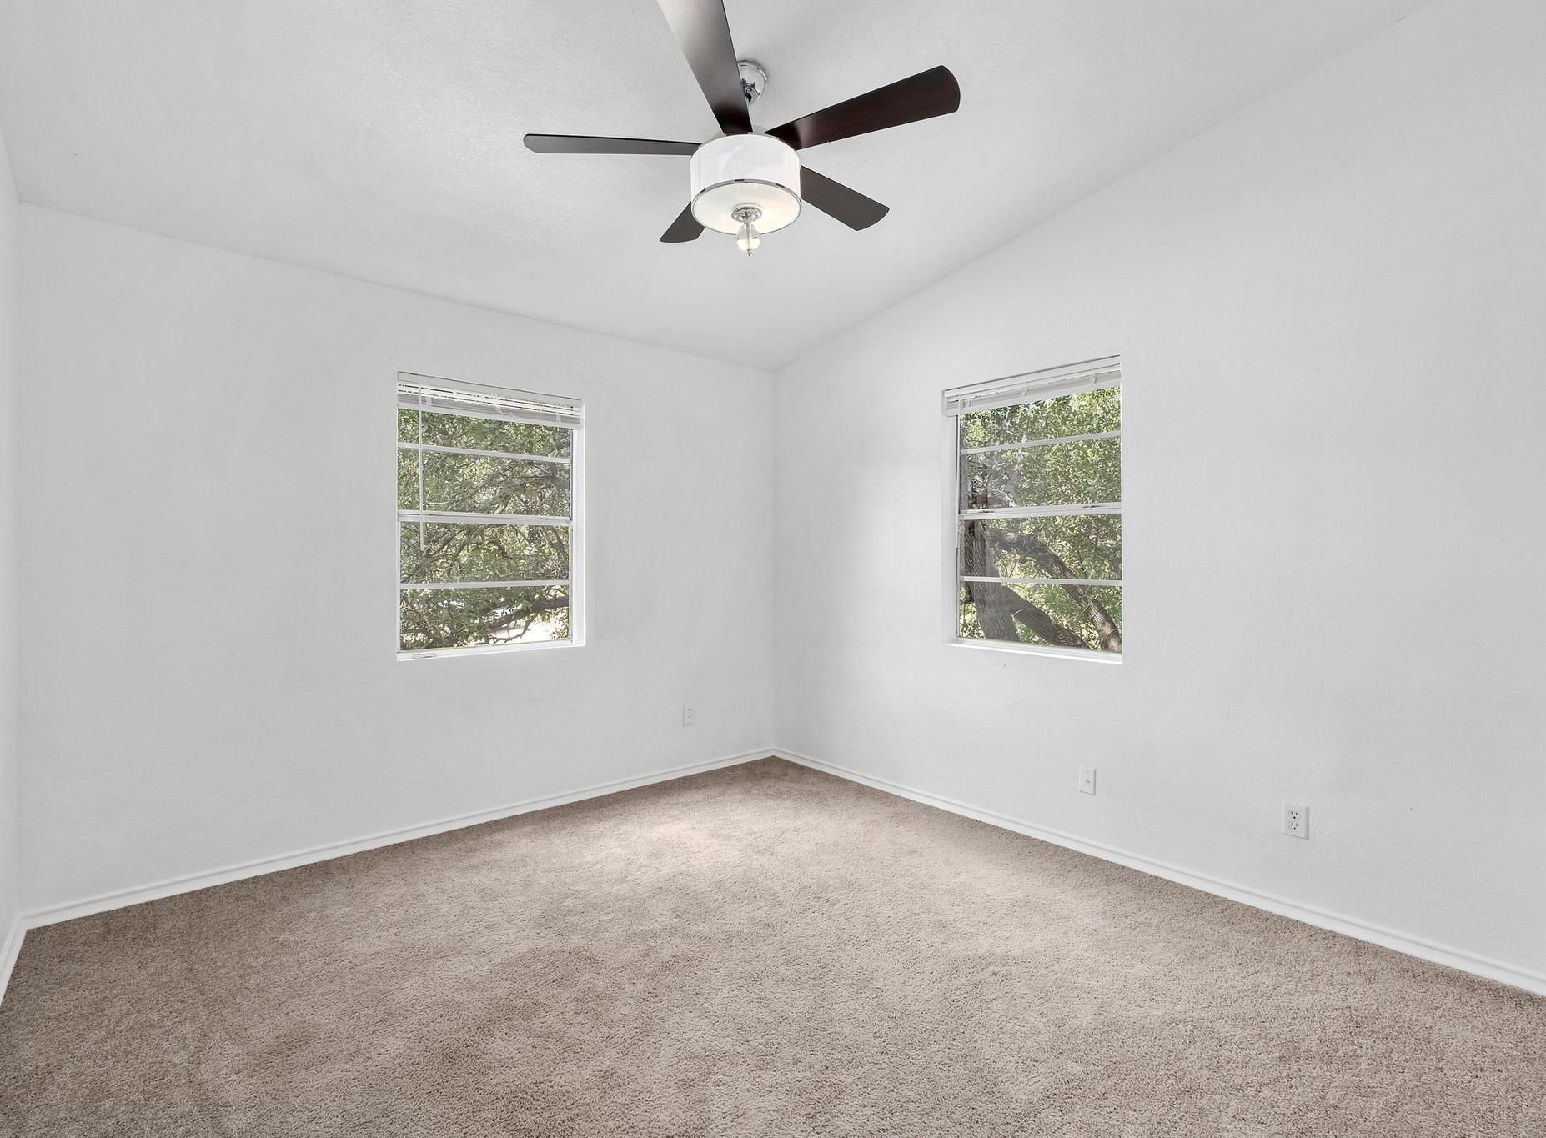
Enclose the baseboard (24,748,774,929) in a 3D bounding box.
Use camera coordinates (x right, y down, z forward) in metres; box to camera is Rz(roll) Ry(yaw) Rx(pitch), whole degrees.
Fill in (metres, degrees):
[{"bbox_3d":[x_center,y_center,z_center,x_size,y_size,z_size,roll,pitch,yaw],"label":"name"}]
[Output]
[{"bbox_3d":[-1.254,1.173,3.462,3.315,0.063,0.016,0,0,-40],"label":"baseboard"}]

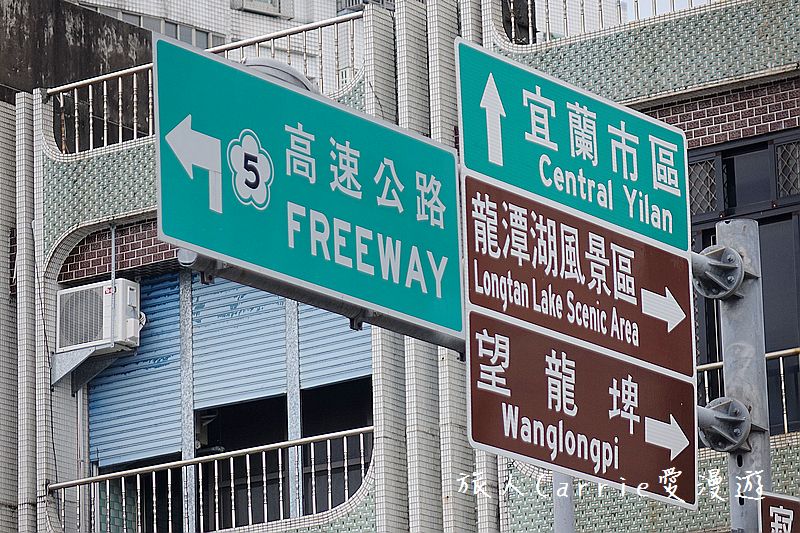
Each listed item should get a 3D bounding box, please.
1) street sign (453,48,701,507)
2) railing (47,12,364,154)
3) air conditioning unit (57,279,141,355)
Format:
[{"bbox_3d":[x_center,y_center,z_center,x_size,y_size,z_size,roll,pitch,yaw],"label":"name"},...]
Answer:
[{"bbox_3d":[0.939,0.084,23.615,0.070,2.164,2.225,-12,-18,34],"label":"street sign"},{"bbox_3d":[-1.606,-1.484,36.538,3.253,0.600,0.050,-12,-18,33],"label":"railing"},{"bbox_3d":[-2.504,0.439,36.955,0.685,0.533,0.265,-12,-18,33],"label":"air conditioning unit"}]

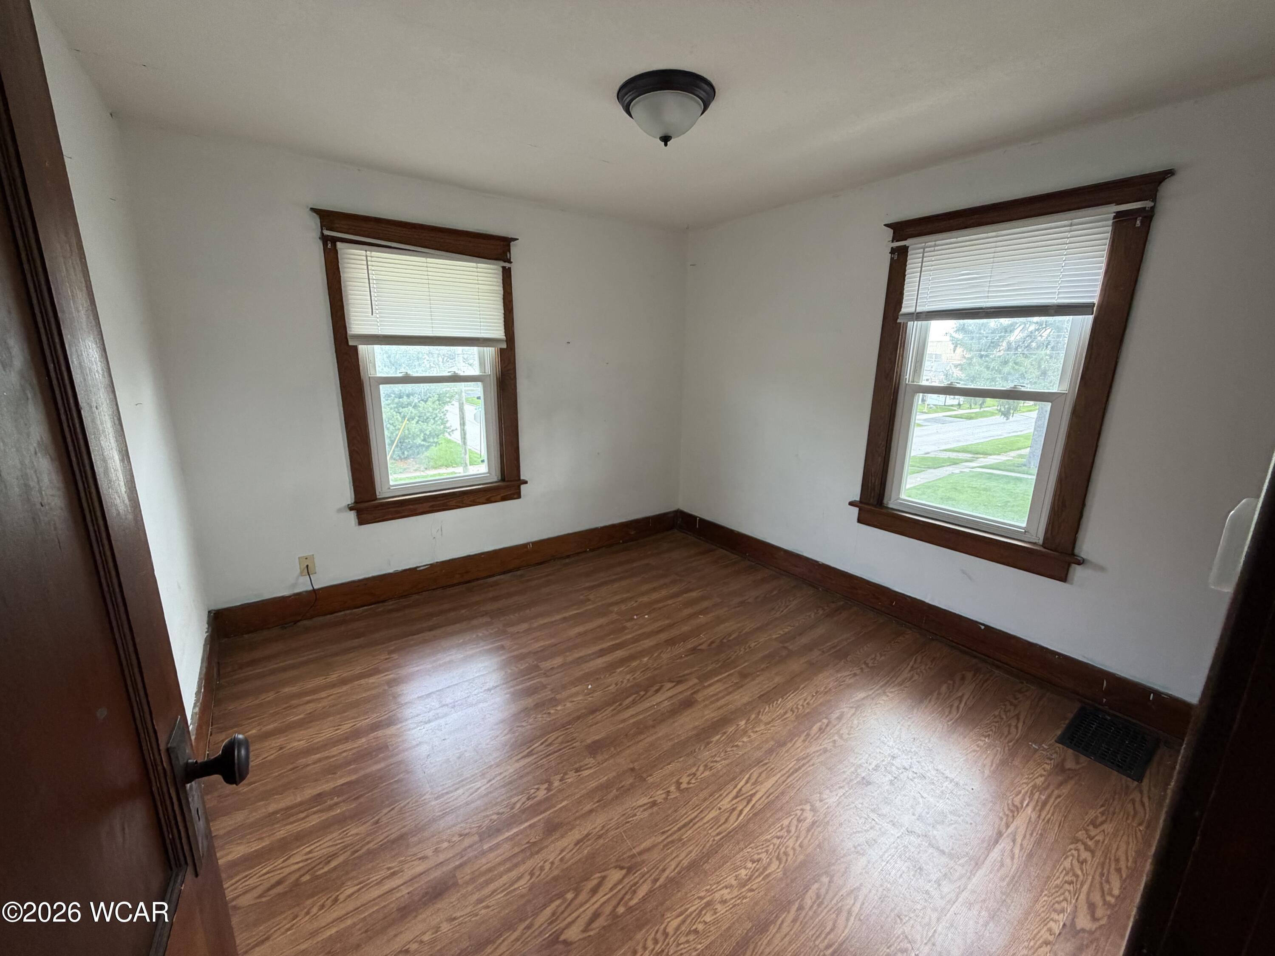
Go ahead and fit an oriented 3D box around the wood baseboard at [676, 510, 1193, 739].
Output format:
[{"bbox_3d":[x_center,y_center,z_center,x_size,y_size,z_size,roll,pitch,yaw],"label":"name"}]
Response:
[{"bbox_3d":[1.304,0.670,3.248,0.025,0.178,3.172,-9,17,-35],"label":"wood baseboard"}]

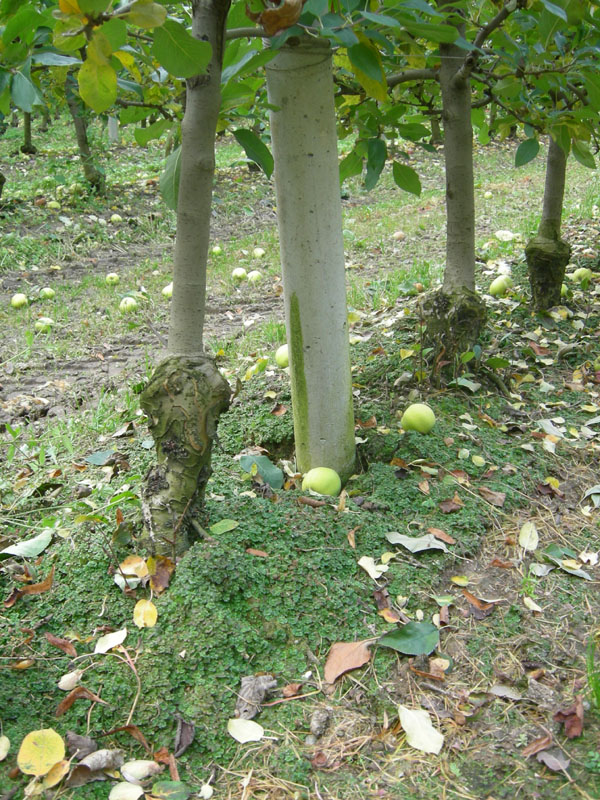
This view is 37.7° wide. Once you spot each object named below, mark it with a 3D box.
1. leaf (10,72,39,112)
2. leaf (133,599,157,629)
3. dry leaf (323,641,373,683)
[{"bbox_3d":[-0.414,-0.467,1.330,0.038,0.062,0.020,-27,24,-7],"label":"leaf"},{"bbox_3d":[-0.238,0.328,1.350,0.037,0.010,0.057,0,38,0],"label":"leaf"},{"bbox_3d":[0.066,0.358,1.203,0.059,0.015,0.082,16,33,26],"label":"dry leaf"}]

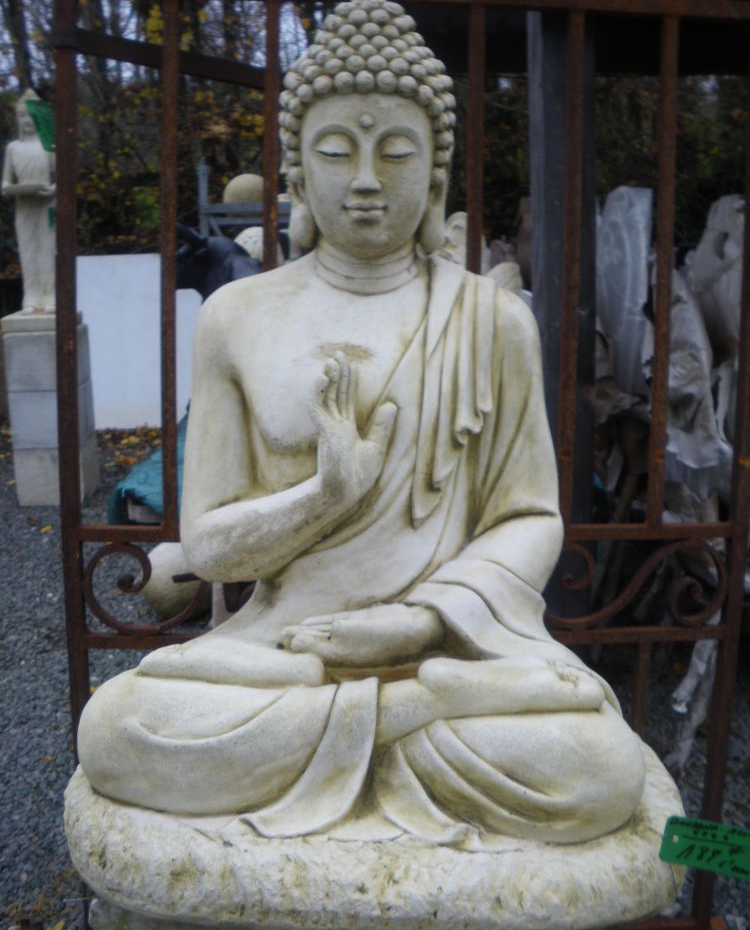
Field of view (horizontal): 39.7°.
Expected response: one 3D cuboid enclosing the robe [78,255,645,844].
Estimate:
[{"bbox_3d":[-0.011,0.063,1.200,0.610,0.600,0.400,0,9,3],"label":"robe"}]

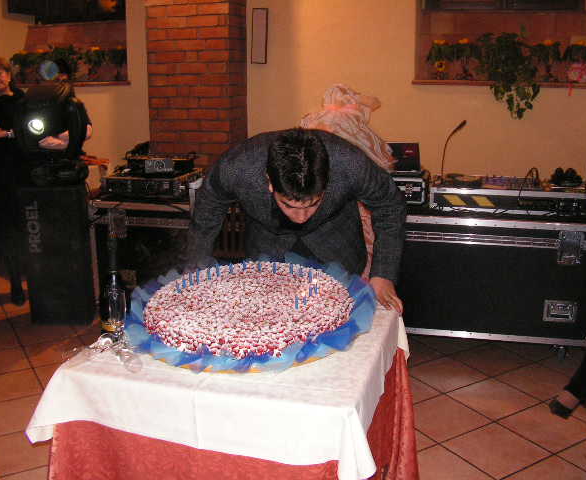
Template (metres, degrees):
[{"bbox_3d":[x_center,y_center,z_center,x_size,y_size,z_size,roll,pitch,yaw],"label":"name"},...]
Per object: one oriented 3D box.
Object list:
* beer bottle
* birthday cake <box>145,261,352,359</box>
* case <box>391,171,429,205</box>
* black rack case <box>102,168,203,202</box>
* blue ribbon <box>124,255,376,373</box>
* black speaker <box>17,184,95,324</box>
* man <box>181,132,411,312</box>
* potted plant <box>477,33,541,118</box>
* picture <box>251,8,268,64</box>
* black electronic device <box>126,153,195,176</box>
[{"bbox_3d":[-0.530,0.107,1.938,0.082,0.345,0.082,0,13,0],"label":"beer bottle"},{"bbox_3d":[-0.136,0.201,2.068,0.640,0.100,0.640,0,13,0],"label":"birthday cake"},{"bbox_3d":[0.695,-0.320,4.014,0.230,0.155,0.290,3,14,13],"label":"case"},{"bbox_3d":[-0.891,-0.363,4.282,0.490,0.135,0.480,3,14,13],"label":"black rack case"},{"bbox_3d":[-0.133,0.202,2.071,0.770,0.115,0.770,0,13,0],"label":"blue ribbon"},{"bbox_3d":[-1.444,0.071,4.181,0.380,0.850,0.360,-2,14,-9],"label":"black speaker"},{"bbox_3d":[0.010,0.272,2.398,0.730,1.300,0.800,2,14,8],"label":"man"},{"bbox_3d":[1.464,-1.109,4.537,0.420,0.580,0.340,3,14,13],"label":"potted plant"},{"bbox_3d":[-0.241,-1.465,4.784,0.122,0.410,0.025,4,14,16],"label":"picture"},{"bbox_3d":[-0.826,-0.509,4.339,0.440,0.120,0.300,3,14,13],"label":"black electronic device"}]

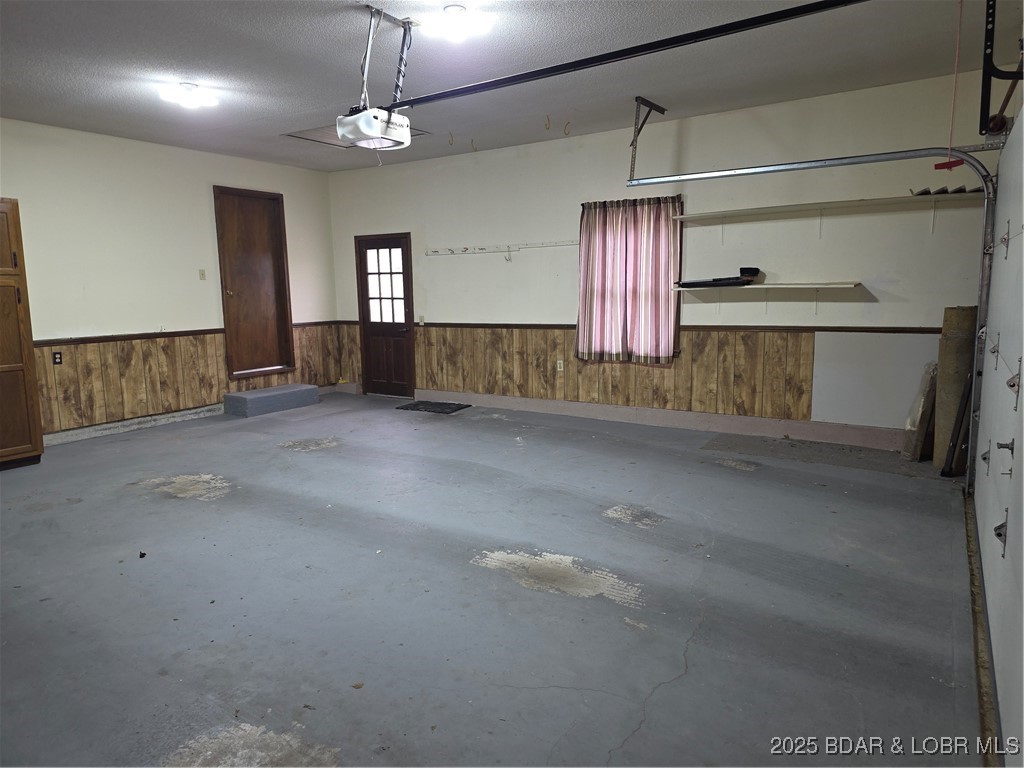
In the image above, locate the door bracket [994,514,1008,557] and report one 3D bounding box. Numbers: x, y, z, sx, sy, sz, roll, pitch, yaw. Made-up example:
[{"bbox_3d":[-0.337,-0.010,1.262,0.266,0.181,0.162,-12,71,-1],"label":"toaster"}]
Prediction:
[{"bbox_3d":[1.796,0.546,2.511,0.045,0.160,0.070,4,10,33],"label":"door bracket"}]

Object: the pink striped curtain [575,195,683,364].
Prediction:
[{"bbox_3d":[1.132,-1.023,6.836,1.130,1.610,0.110,4,10,33],"label":"pink striped curtain"}]

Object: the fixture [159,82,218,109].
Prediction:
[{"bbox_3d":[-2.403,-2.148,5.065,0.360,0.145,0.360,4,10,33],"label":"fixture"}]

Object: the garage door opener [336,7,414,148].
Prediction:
[{"bbox_3d":[-0.834,-1.762,4.021,0.390,0.680,0.310,4,10,33],"label":"garage door opener"}]

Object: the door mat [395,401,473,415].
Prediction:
[{"bbox_3d":[-0.947,0.277,8.172,0.780,0.012,0.550,4,10,33],"label":"door mat"}]

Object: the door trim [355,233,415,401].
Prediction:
[{"bbox_3d":[-1.646,-0.879,8.866,0.930,2.090,0.090,4,10,33],"label":"door trim"}]

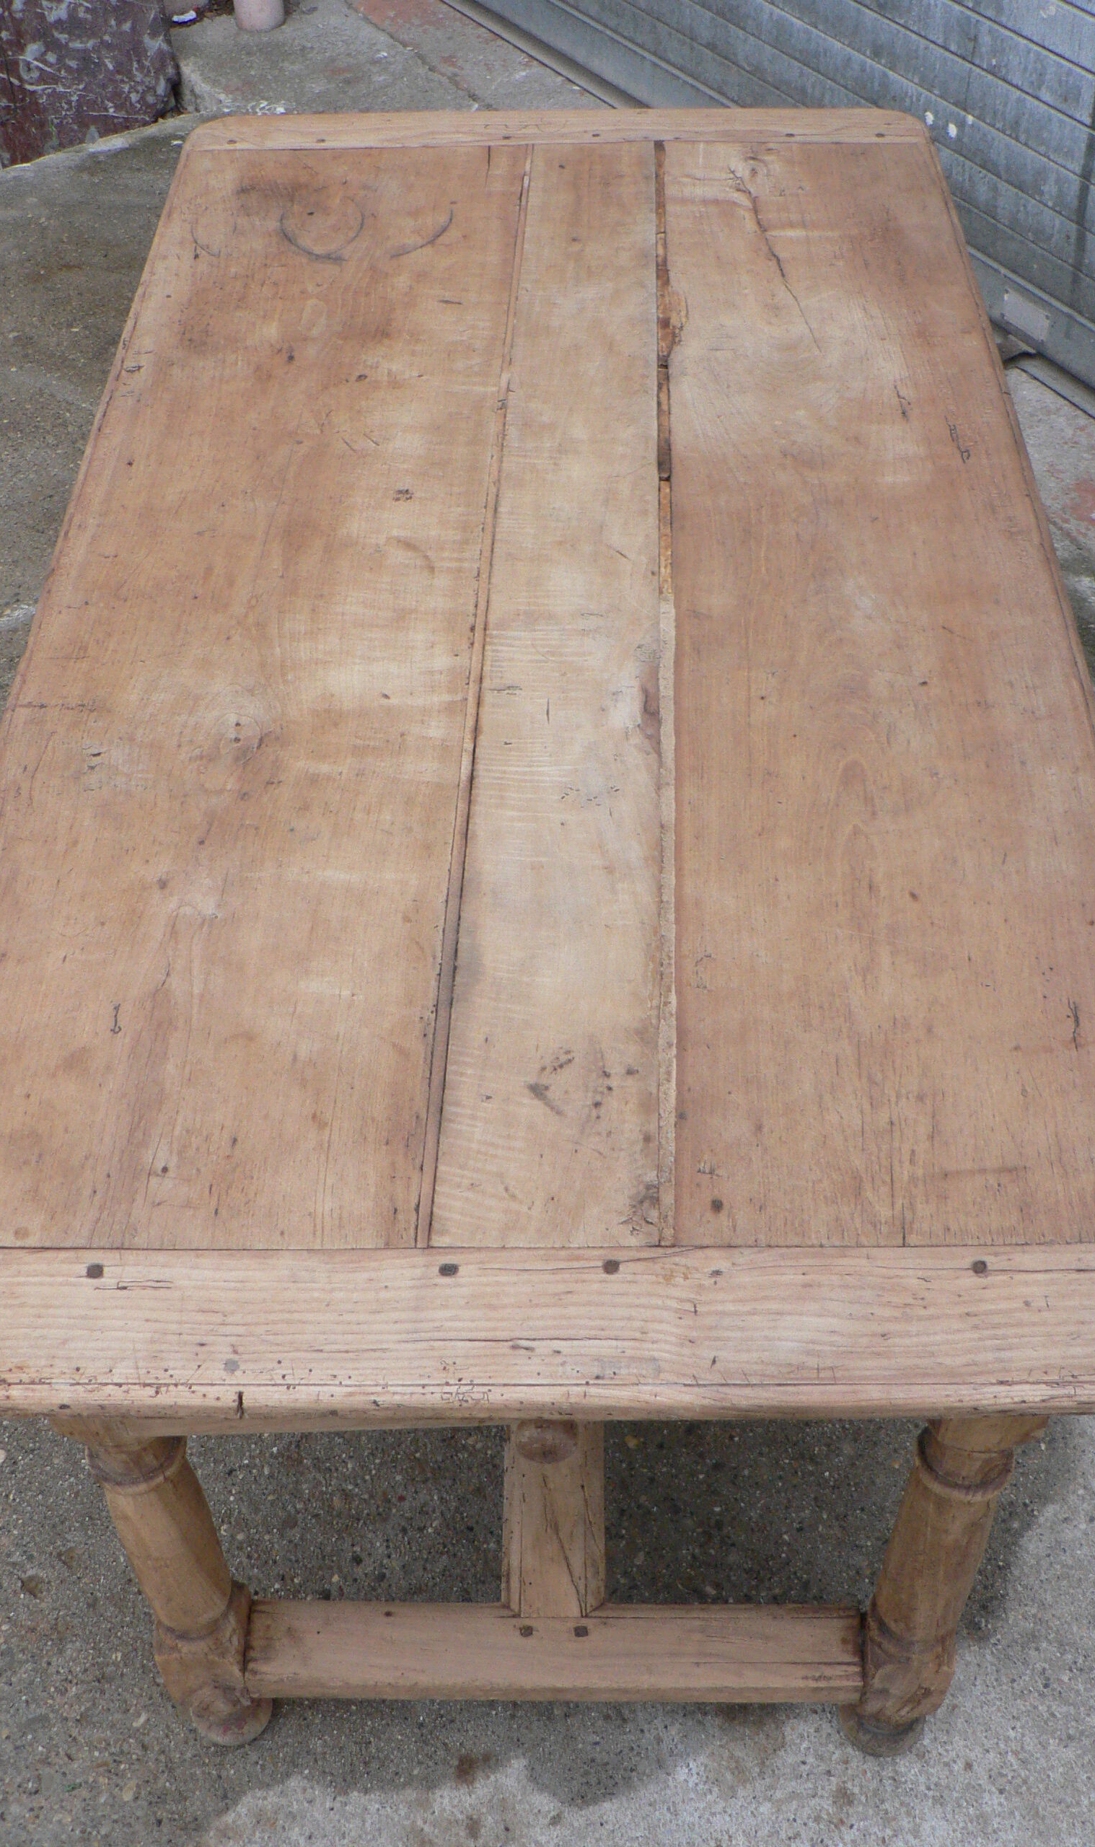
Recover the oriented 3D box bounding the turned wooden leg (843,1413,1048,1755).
[{"bbox_3d":[0.281,0.440,1.396,0.073,0.715,0.073,0,48,1],"label":"turned wooden leg"}]

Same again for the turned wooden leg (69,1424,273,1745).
[{"bbox_3d":[-0.275,0.441,1.405,0.073,0.710,0.073,0,48,1],"label":"turned wooden leg"}]

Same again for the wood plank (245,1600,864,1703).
[{"bbox_3d":[0.006,0.594,1.567,0.495,0.038,0.068,0,48,1],"label":"wood plank"}]

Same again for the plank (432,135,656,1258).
[{"bbox_3d":[0.024,-0.303,1.550,0.136,0.028,1.345,1,48,2],"label":"plank"}]

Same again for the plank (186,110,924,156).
[{"bbox_3d":[0.010,-0.827,2.029,0.785,0.030,0.084,0,48,1],"label":"plank"}]

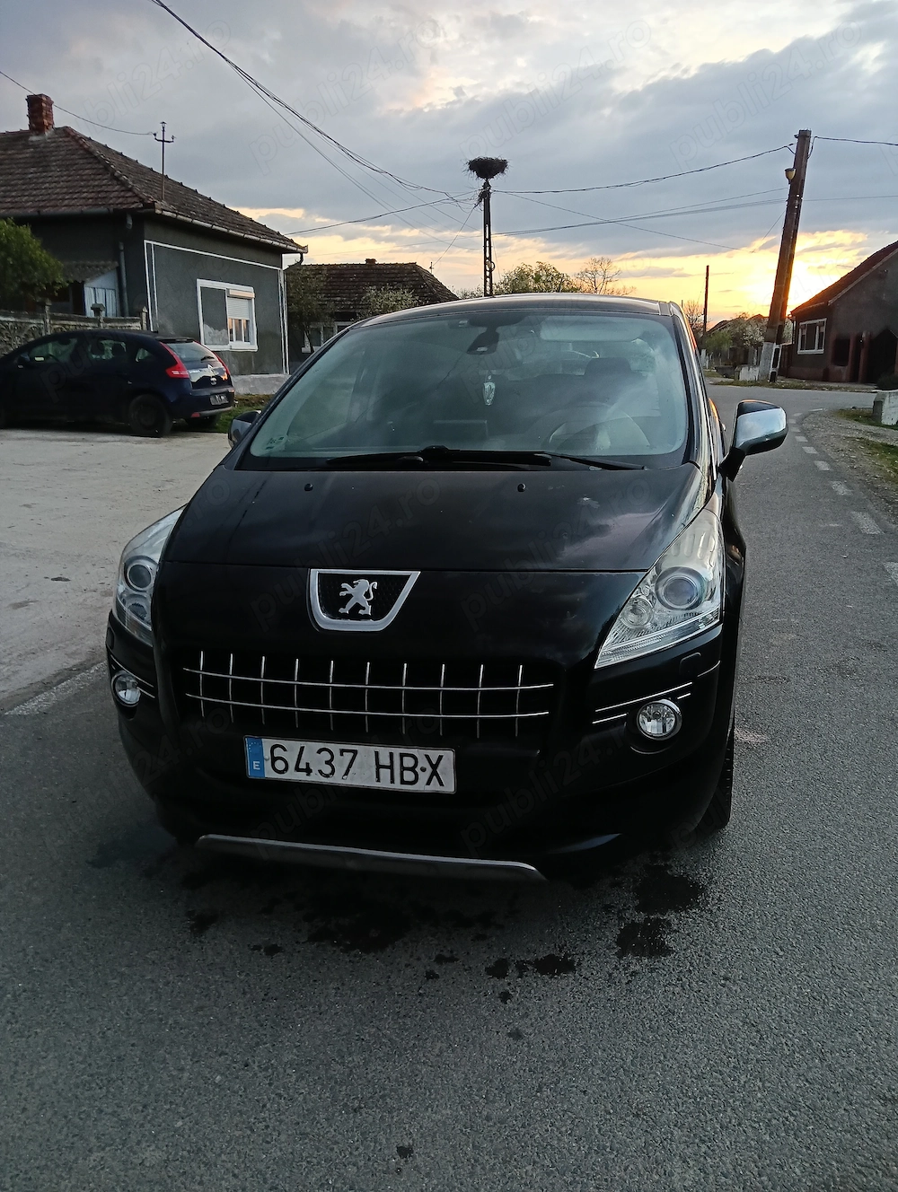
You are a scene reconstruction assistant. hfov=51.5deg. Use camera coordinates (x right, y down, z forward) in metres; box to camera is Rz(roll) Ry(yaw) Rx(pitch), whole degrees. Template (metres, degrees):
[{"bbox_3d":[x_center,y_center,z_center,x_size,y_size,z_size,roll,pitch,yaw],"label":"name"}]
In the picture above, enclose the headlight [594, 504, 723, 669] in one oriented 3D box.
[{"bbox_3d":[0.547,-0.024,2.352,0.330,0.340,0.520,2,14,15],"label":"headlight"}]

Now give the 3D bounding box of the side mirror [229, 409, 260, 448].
[{"bbox_3d":[-0.775,-0.622,3.735,0.220,0.250,0.160,2,15,15],"label":"side mirror"}]

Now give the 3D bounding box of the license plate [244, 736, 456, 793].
[{"bbox_3d":[-0.235,0.394,2.194,0.520,0.110,0.020,2,14,15],"label":"license plate"}]

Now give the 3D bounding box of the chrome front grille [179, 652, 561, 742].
[{"bbox_3d":[-0.222,0.234,2.224,0.930,0.190,0.110,2,14,15],"label":"chrome front grille"}]

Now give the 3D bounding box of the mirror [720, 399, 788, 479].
[{"bbox_3d":[1.058,-0.550,3.260,0.220,0.250,0.160,2,15,15],"label":"mirror"}]

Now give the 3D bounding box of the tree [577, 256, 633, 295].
[{"bbox_3d":[8.244,-14.851,49.950,3.200,6.300,3.100,-2,14,0],"label":"tree"}]

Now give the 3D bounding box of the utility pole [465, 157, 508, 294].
[{"bbox_3d":[1.561,-13.099,37.977,1.600,8.900,1.600,-2,14,0],"label":"utility pole"}]

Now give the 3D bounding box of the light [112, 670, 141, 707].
[{"bbox_3d":[-0.870,0.247,2.535,0.096,0.096,0.060,2,15,15],"label":"light"}]

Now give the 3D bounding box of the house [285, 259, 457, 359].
[{"bbox_3d":[-3.794,-11.567,39.865,9.500,5.300,7.300,-2,14,0],"label":"house"}]

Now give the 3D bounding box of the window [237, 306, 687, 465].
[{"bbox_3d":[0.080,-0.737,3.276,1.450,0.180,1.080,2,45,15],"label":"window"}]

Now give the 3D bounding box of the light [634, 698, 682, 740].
[{"bbox_3d":[0.497,0.285,2.194,0.105,0.105,0.080,2,14,15],"label":"light"}]

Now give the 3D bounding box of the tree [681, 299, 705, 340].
[{"bbox_3d":[15.750,-17.013,60.000,2.000,4.200,2.000,2,15,15],"label":"tree"}]

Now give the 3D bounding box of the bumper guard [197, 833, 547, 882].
[{"bbox_3d":[-0.204,0.636,2.339,0.910,0.085,0.120,2,14,15],"label":"bumper guard"}]

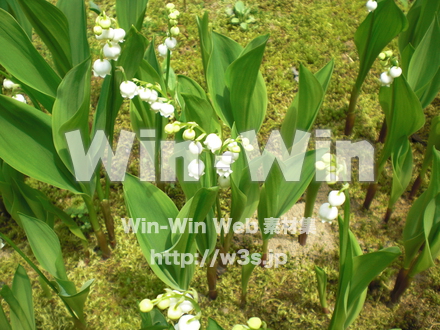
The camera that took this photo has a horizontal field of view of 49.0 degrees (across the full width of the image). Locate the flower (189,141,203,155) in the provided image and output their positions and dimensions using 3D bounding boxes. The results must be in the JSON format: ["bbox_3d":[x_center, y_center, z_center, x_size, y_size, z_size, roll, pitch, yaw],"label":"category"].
[{"bbox_3d":[-0.015,-0.011,0.295,0.008,0.008,0.008,0,38,0],"label":"flower"}]

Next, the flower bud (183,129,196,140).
[{"bbox_3d":[-0.018,-0.018,0.292,0.008,0.007,0.008,0,38,0],"label":"flower bud"}]

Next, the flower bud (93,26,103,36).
[{"bbox_3d":[-0.078,-0.086,0.310,0.006,0.006,0.006,0,40,0],"label":"flower bud"}]

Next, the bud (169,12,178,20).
[{"bbox_3d":[-0.030,-0.097,0.314,0.006,0.006,0.006,-3,38,-4],"label":"bud"}]

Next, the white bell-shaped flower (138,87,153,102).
[{"bbox_3d":[-0.052,-0.049,0.335,0.010,0.009,0.010,-6,37,-8],"label":"white bell-shaped flower"}]

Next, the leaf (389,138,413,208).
[{"bbox_3d":[0.158,0.007,0.425,0.018,0.077,0.015,16,40,20],"label":"leaf"}]

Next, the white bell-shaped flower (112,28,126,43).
[{"bbox_3d":[-0.053,-0.068,0.254,0.007,0.007,0.007,-14,31,0],"label":"white bell-shaped flower"}]

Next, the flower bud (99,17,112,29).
[{"bbox_3d":[-0.073,-0.091,0.310,0.007,0.008,0.007,0,40,0],"label":"flower bud"}]

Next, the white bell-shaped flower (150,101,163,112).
[{"bbox_3d":[-0.041,-0.038,0.315,0.009,0.009,0.009,0,40,0],"label":"white bell-shaped flower"}]

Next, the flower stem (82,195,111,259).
[{"bbox_3d":[-0.101,0.051,0.400,0.013,0.080,0.012,0,40,0],"label":"flower stem"}]

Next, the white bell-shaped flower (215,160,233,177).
[{"bbox_3d":[0.002,0.002,0.308,0.011,0.009,0.011,0,38,0],"label":"white bell-shaped flower"}]

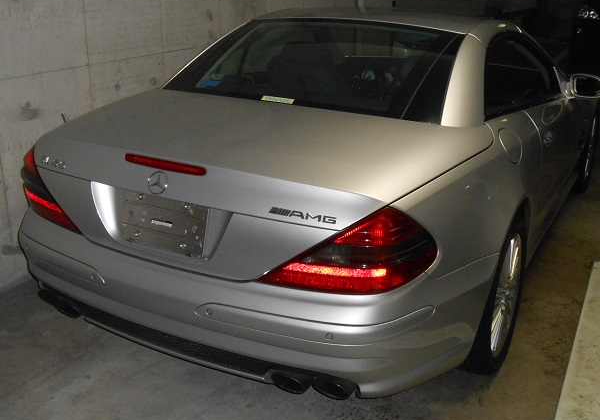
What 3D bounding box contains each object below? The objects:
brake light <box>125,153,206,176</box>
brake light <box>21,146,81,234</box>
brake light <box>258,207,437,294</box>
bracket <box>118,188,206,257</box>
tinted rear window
[{"bbox_3d":[-0.401,-0.135,1.966,0.315,0.034,0.035,11,23,27],"label":"brake light"},{"bbox_3d":[-0.862,-0.100,2.348,0.460,0.260,0.250,11,23,27],"label":"brake light"},{"bbox_3d":[0.135,0.099,1.833,0.460,0.260,0.250,11,23,27],"label":"brake light"},{"bbox_3d":[-0.416,0.044,2.006,0.330,0.160,0.025,11,12,27],"label":"bracket"},{"bbox_3d":[0.076,-0.609,2.706,1.220,0.090,0.640,11,47,27],"label":"tinted rear window"}]

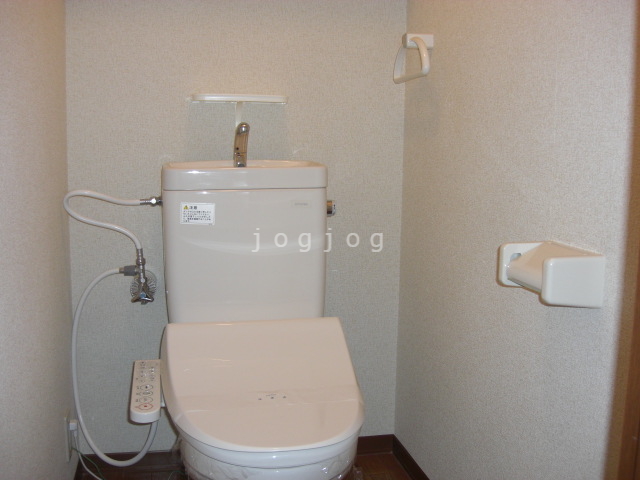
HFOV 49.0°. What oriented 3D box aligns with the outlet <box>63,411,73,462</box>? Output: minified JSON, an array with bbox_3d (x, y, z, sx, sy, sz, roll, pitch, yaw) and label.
[{"bbox_3d":[-0.596,0.464,1.652,0.011,0.120,0.072,-1,8,-12],"label":"outlet"}]

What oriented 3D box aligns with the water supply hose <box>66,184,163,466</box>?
[{"bbox_3d":[-0.477,0.188,1.626,0.240,0.615,0.360,-1,8,-12],"label":"water supply hose"}]

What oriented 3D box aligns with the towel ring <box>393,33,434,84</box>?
[{"bbox_3d":[0.238,-0.442,1.708,0.072,0.118,0.220,-1,8,-12],"label":"towel ring"}]

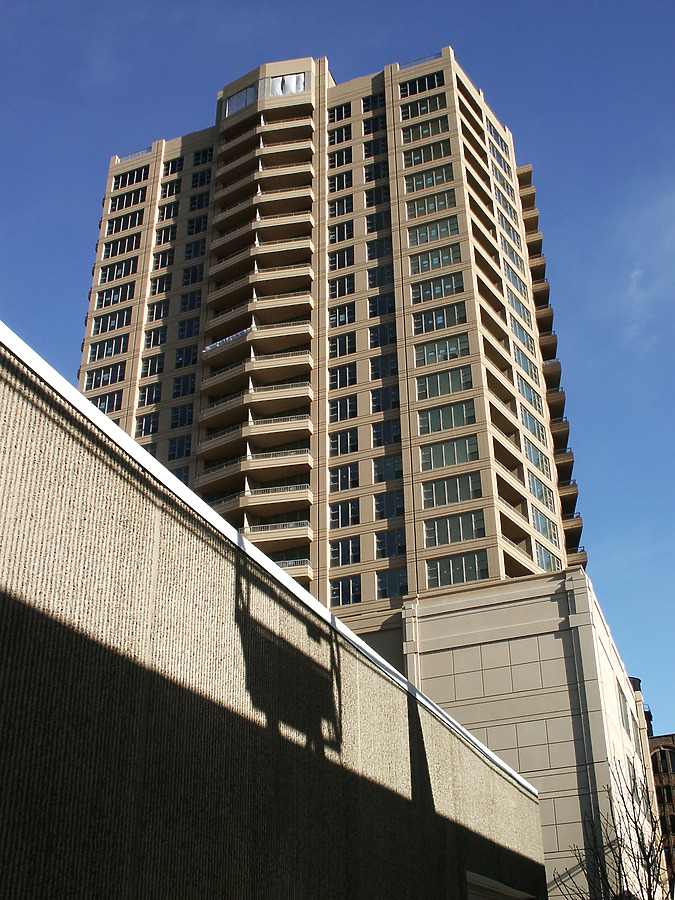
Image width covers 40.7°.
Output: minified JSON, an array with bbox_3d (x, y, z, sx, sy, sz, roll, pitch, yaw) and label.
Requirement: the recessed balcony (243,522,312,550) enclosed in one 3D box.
[{"bbox_3d":[-4.410,6.370,66.610,5.020,1.380,1.780,-5,-29,9],"label":"recessed balcony"}]

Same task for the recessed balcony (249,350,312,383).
[{"bbox_3d":[-4.530,-6.710,73.640,5.020,1.380,1.780,-5,-29,9],"label":"recessed balcony"}]

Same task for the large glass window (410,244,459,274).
[{"bbox_3d":[8.060,-15.647,74.900,4.300,2.050,0.200,-12,-30,20],"label":"large glass window"}]

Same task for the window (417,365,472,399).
[{"bbox_3d":[8.139,-5.097,69.206,4.300,2.050,0.200,-12,-30,20],"label":"window"}]

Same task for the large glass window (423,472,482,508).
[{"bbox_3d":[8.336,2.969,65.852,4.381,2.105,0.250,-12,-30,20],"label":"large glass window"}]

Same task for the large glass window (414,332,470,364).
[{"bbox_3d":[8.125,-7.718,70.618,4.300,2.050,0.200,-12,-30,20],"label":"large glass window"}]

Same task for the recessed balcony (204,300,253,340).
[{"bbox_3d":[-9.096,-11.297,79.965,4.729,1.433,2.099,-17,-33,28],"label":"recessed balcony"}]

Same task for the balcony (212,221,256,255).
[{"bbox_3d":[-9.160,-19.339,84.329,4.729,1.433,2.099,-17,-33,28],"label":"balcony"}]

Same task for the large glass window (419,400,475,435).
[{"bbox_3d":[8.100,-2.350,67.330,4.310,2.050,0.200,-11,-30,20],"label":"large glass window"}]

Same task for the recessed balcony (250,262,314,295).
[{"bbox_3d":[-4.590,-14.560,77.850,5.020,1.380,1.780,-5,-29,9],"label":"recessed balcony"}]

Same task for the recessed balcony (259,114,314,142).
[{"bbox_3d":[-4.678,-30.645,88.079,4.973,1.320,2.150,-6,-29,10],"label":"recessed balcony"}]

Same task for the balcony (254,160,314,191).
[{"bbox_3d":[-4.690,-25.030,83.470,5.020,1.380,1.780,-5,-29,9],"label":"balcony"}]

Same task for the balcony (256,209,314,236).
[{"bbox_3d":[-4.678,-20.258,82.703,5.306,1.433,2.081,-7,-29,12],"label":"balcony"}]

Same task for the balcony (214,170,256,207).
[{"bbox_3d":[-9.030,-24.180,84.970,4.720,1.380,1.680,-18,-33,29],"label":"balcony"}]

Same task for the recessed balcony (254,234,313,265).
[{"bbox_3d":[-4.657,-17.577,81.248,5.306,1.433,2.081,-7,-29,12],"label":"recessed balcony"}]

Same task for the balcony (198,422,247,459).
[{"bbox_3d":[-8.820,-0.630,72.320,4.720,1.380,1.680,-18,-33,29],"label":"balcony"}]

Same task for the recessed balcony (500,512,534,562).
[{"bbox_3d":[12.491,6.700,66.922,1.800,2.287,5.575,-18,-33,29],"label":"recessed balcony"}]

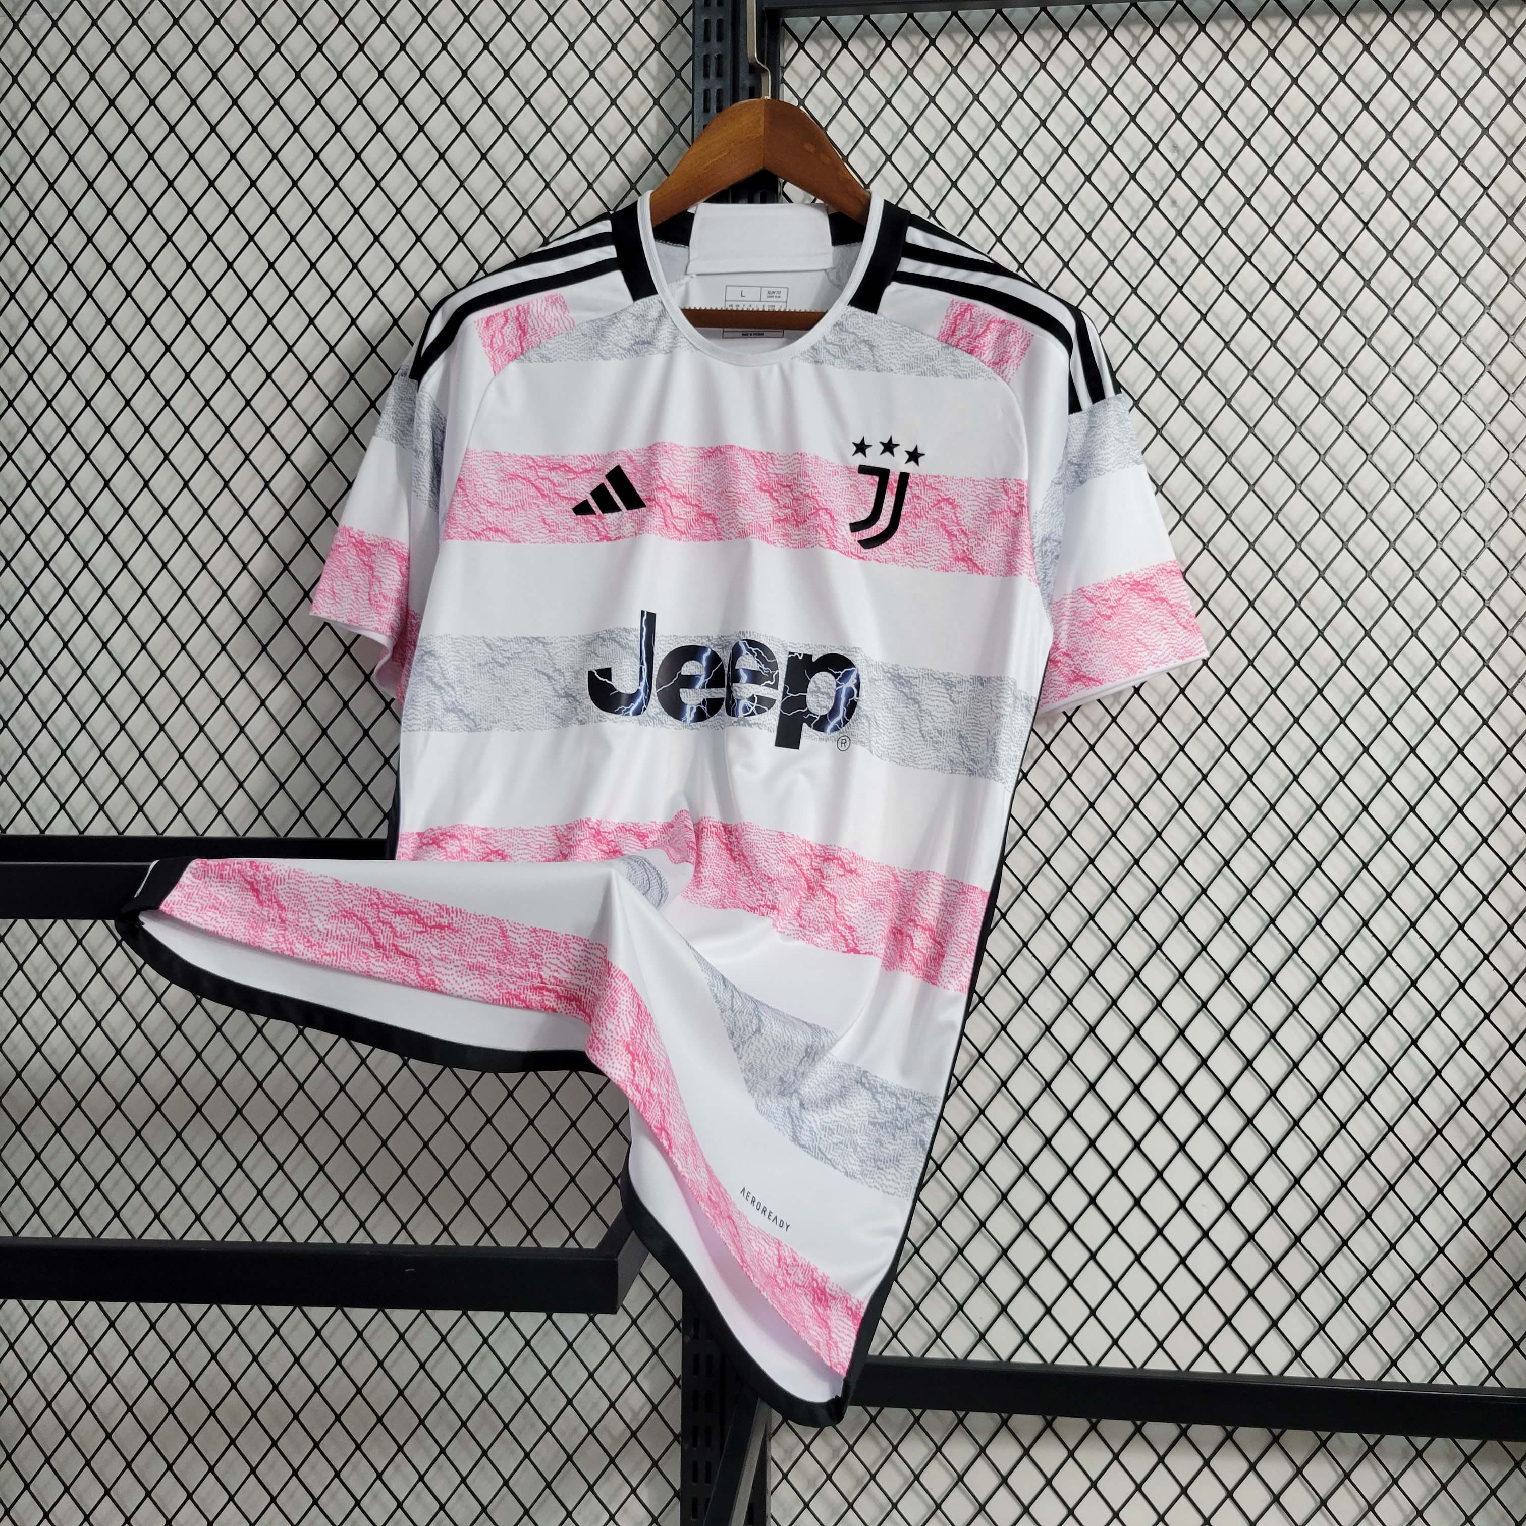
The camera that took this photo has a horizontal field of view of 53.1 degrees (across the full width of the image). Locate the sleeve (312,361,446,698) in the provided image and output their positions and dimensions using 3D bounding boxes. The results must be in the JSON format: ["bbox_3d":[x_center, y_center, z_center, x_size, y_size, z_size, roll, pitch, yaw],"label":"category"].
[{"bbox_3d":[-0.268,-0.162,1.090,0.100,0.235,0.135,0,-1,7],"label":"sleeve"}]

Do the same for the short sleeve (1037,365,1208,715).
[{"bbox_3d":[0.242,-0.150,1.050,0.115,0.232,0.135,0,-1,7],"label":"short sleeve"}]

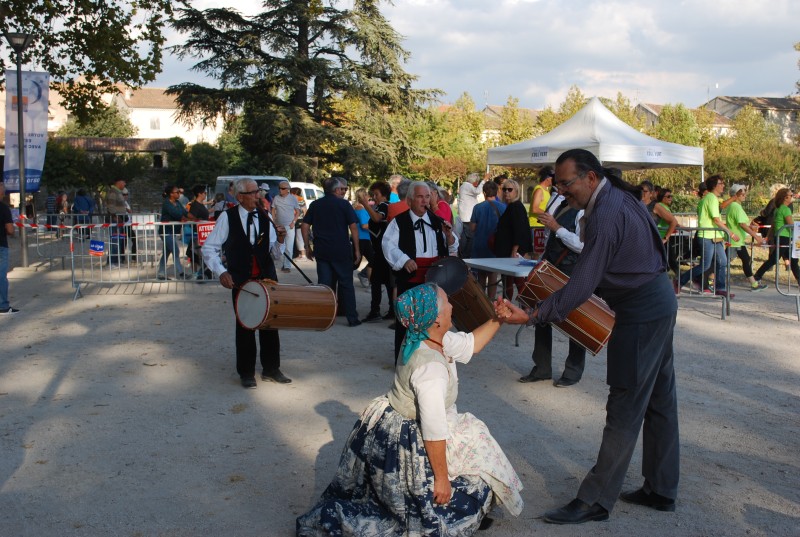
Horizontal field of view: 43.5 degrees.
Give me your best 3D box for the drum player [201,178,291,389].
[{"bbox_3d":[-1.257,0.114,8.237,0.660,1.700,0.500,-2,5,-22],"label":"drum player"}]

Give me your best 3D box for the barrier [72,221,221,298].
[{"bbox_3d":[-3.482,-0.073,14.543,2.450,1.080,0.480,0,5,0],"label":"barrier"}]

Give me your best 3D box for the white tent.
[{"bbox_3d":[3.904,-1.722,20.117,3.000,3.340,3.000,-4,6,-37],"label":"white tent"}]

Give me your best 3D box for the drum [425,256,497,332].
[{"bbox_3d":[0.520,0.249,8.279,0.360,0.360,0.740,-11,-33,17],"label":"drum"}]

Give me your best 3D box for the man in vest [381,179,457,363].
[{"bbox_3d":[0.171,0.100,8.386,0.640,1.680,0.500,-1,5,-5],"label":"man in vest"}]

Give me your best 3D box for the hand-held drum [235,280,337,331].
[{"bbox_3d":[-0.921,0.266,8.189,0.380,0.380,0.750,3,6,39],"label":"hand-held drum"}]

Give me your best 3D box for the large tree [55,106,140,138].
[{"bbox_3d":[-17.340,-6.185,57.688,5.200,6.449,5.000,0,5,0],"label":"large tree"}]

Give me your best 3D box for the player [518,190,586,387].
[{"bbox_3d":[1.294,0.090,8.285,0.600,1.700,0.580,-5,6,-44],"label":"player"}]

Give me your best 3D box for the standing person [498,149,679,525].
[{"bbox_3d":[0.913,0.327,4.863,0.830,1.790,0.580,-1,5,-9],"label":"standing person"}]

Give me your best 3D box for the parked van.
[{"bbox_3d":[-3.745,-1.682,28.959,1.900,1.940,4.500,1,5,20],"label":"parked van"}]

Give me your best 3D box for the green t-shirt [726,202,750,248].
[{"bbox_3d":[5.077,-0.678,15.095,0.340,0.670,0.480,0,5,3],"label":"green t-shirt"}]

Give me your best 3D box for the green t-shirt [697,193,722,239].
[{"bbox_3d":[4.482,-0.759,14.486,0.360,0.660,0.500,0,5,3],"label":"green t-shirt"}]

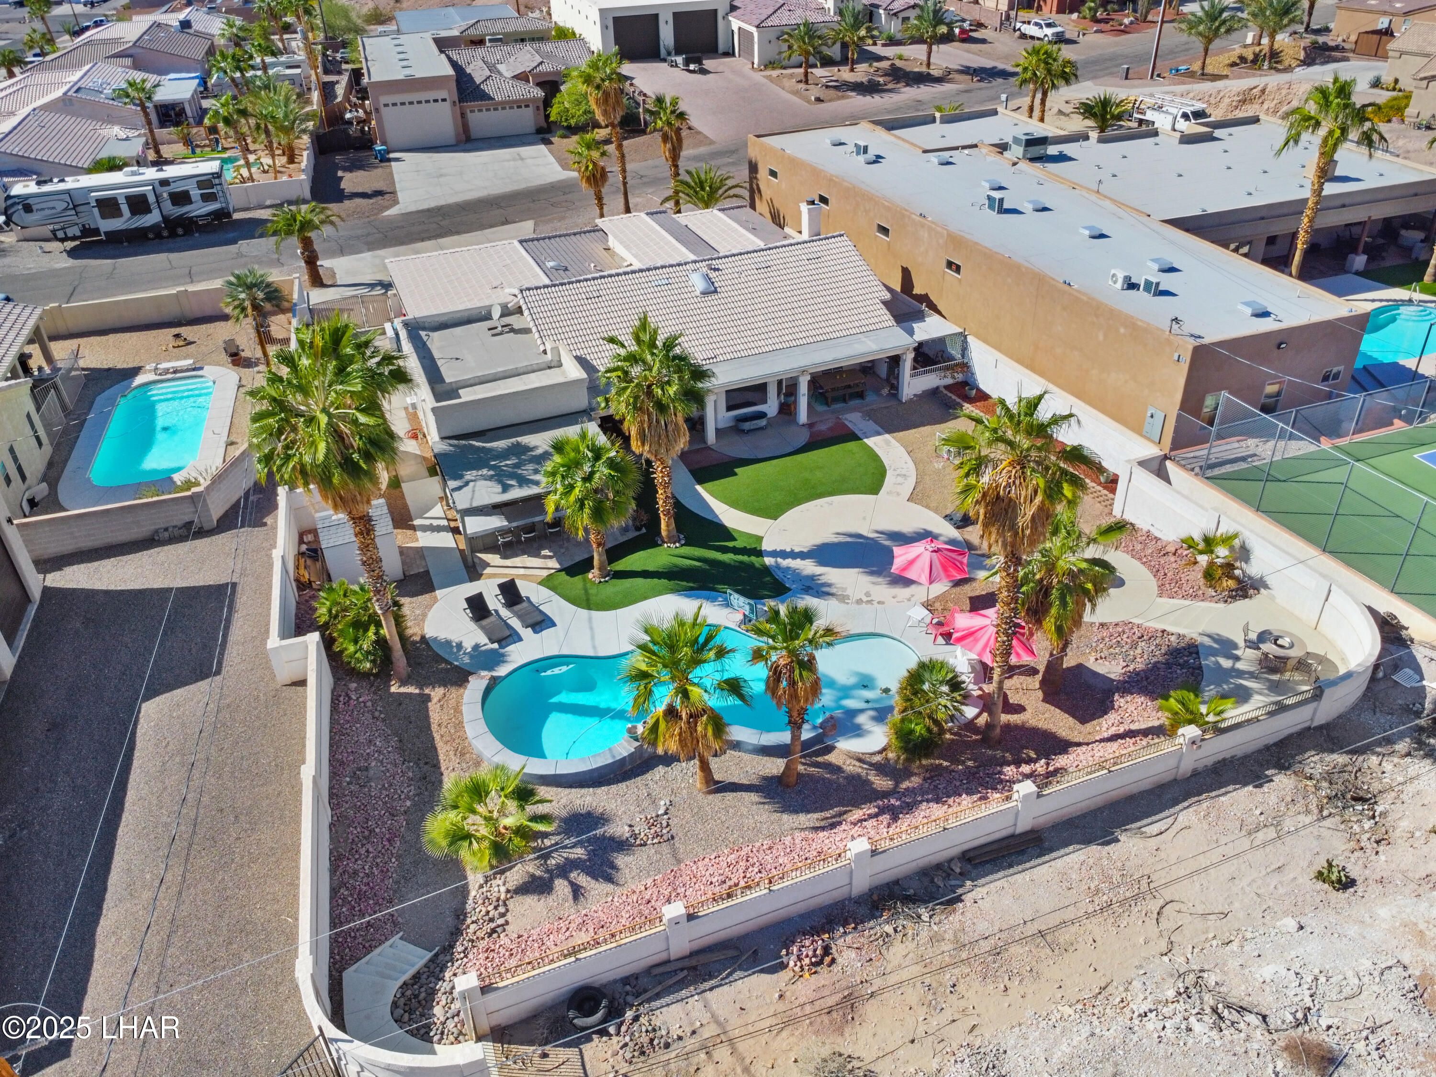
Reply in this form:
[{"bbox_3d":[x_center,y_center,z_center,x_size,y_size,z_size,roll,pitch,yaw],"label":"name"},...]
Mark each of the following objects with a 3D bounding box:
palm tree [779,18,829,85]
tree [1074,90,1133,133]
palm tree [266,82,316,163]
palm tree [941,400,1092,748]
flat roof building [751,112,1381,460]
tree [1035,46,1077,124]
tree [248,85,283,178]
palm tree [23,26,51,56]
[{"bbox_3d":[7.853,-44.105,90.229,4.400,5.500,4.400,0,33,5],"label":"palm tree"},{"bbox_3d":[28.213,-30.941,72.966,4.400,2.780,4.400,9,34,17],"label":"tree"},{"bbox_3d":[-33.758,-32.016,76.923,4.200,5.800,4.200,-13,35,-16],"label":"palm tree"},{"bbox_3d":[7.150,1.222,23.843,3.500,10.000,3.500,-13,35,-16],"label":"palm tree"},{"bbox_3d":[14.025,-16.727,55.643,8.900,4.600,42.200,-13,35,-16],"label":"flat roof building"},{"bbox_3d":[25.243,-34.052,75.425,3.600,5.250,3.600,8,33,15],"label":"tree"},{"bbox_3d":[-34.085,-30.660,76.273,2.600,6.300,2.600,-15,34,-18],"label":"tree"},{"bbox_3d":[-83.346,-60.705,122.394,3.500,4.700,3.500,-13,35,-16],"label":"palm tree"}]

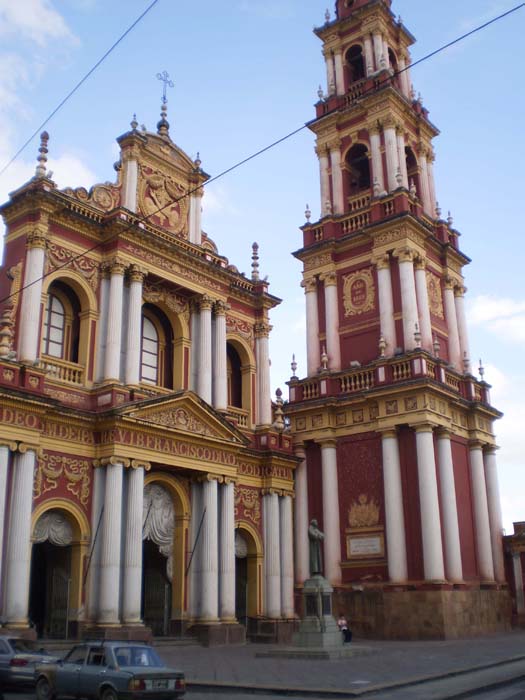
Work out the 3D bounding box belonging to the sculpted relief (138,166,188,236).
[{"bbox_3d":[-5.635,-8.319,41.591,0.350,3.464,3.864,-15,-23,37],"label":"sculpted relief"}]

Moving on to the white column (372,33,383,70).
[{"bbox_3d":[8.406,-21.245,51.868,0.673,3.720,0.673,-16,-24,38],"label":"white column"}]

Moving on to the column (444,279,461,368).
[{"bbox_3d":[12.608,-1.725,48.307,0.920,6.700,0.920,-16,-24,38],"label":"column"}]

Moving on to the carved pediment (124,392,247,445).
[{"bbox_3d":[-3.908,3.184,36.512,0.850,2.088,8.660,-15,-23,37],"label":"carved pediment"}]

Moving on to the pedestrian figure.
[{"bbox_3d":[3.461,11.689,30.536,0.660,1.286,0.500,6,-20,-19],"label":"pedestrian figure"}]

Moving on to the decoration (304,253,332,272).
[{"bbox_3d":[3.890,-6.121,50.559,2.282,0.941,0.220,-15,-23,37],"label":"decoration"}]

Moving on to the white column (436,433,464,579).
[{"bbox_3d":[9.760,8.025,37.905,0.891,7.819,0.891,-15,-22,37],"label":"white column"}]

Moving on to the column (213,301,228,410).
[{"bbox_3d":[-2.285,0.284,40.767,0.775,6.499,0.775,0,-19,0],"label":"column"}]

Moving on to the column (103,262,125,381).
[{"bbox_3d":[-7.212,-1.377,35.585,0.870,6.261,0.870,0,-18,0],"label":"column"}]

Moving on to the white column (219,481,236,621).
[{"bbox_3d":[-1.683,9.843,36.192,0.778,6.813,0.778,-1,-17,0],"label":"white column"}]

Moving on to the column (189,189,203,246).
[{"bbox_3d":[-4.196,-8.260,45.728,0.720,4.000,0.720,-16,-24,38],"label":"column"}]

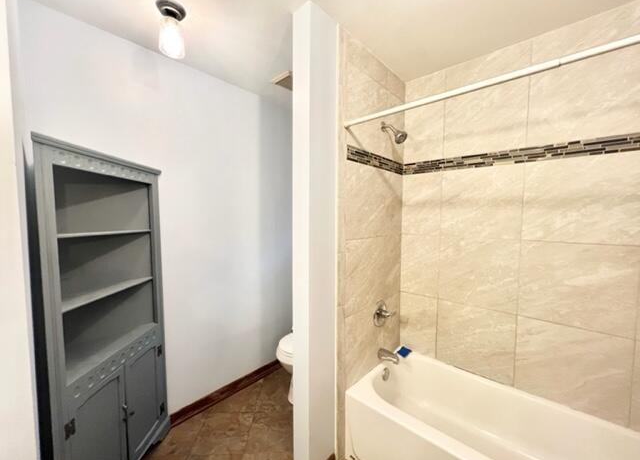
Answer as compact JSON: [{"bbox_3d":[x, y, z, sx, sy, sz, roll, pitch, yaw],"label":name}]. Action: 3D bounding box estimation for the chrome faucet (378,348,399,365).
[{"bbox_3d":[0.481,0.894,1.689,0.135,0.064,0.060,3,5,45],"label":"chrome faucet"}]

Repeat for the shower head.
[{"bbox_3d":[0.490,-0.642,1.574,0.178,0.170,0.085,3,5,45],"label":"shower head"}]

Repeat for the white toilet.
[{"bbox_3d":[-0.044,0.996,2.062,0.430,0.750,0.710,3,5,44],"label":"white toilet"}]

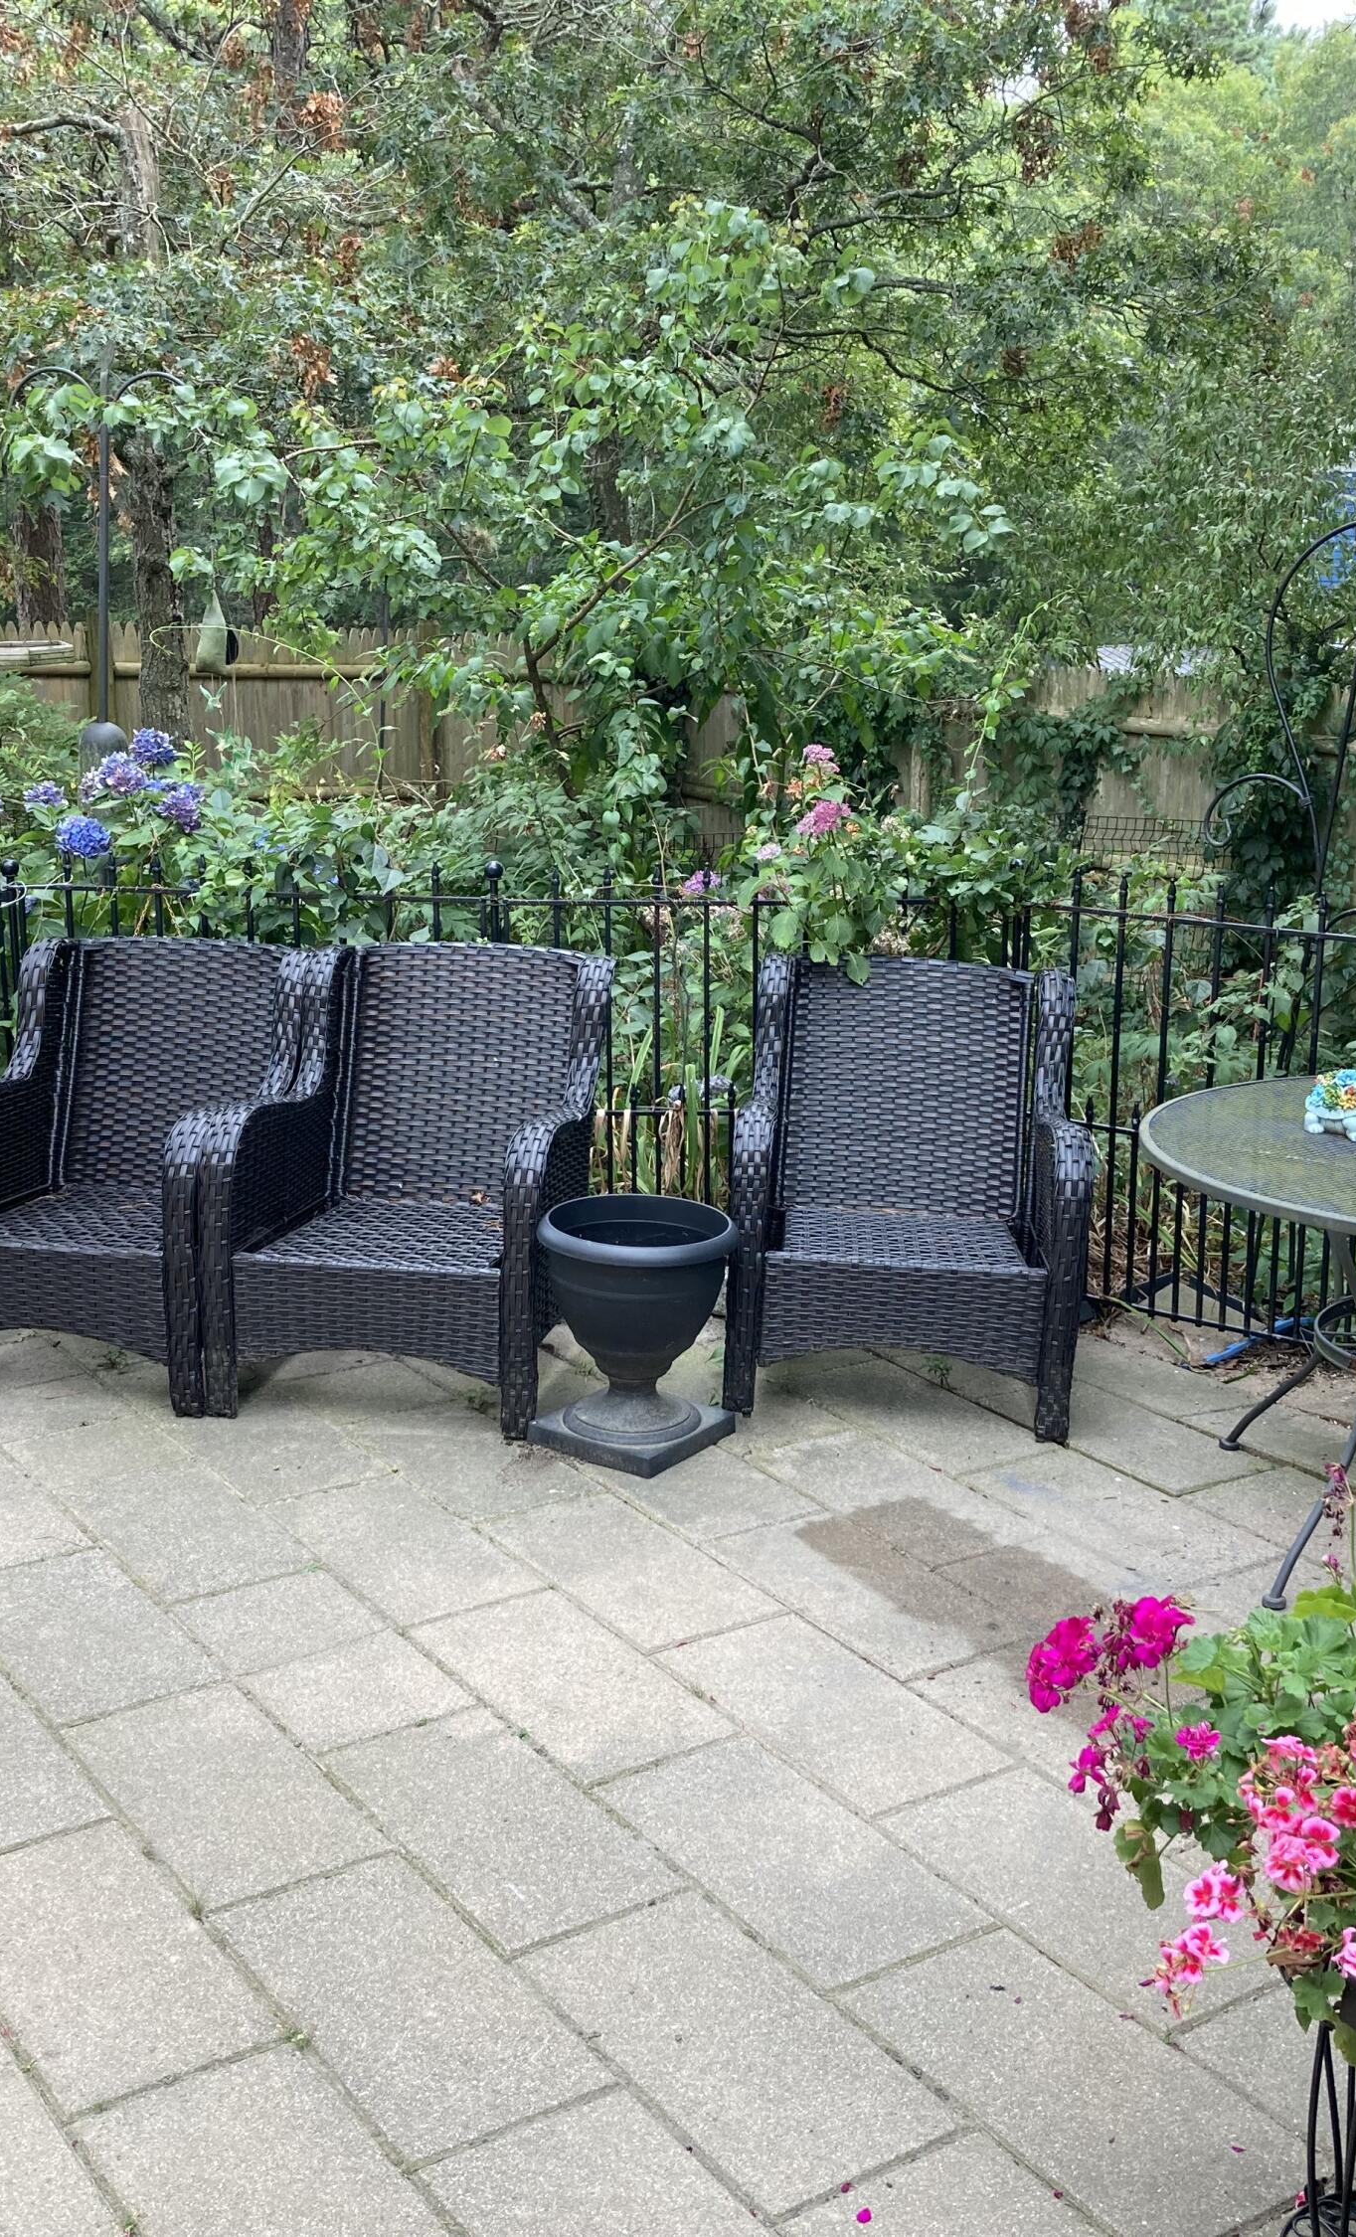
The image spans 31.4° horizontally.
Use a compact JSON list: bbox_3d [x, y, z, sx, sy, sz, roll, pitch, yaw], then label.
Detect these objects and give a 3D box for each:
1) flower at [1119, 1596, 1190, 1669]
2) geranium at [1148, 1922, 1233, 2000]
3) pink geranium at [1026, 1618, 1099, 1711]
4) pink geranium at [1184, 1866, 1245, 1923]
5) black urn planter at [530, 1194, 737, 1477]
[{"bbox_3d":[0.482,0.520,2.440,0.069,0.063,0.062,3,15,12],"label":"flower"},{"bbox_3d":[0.514,0.845,2.420,0.086,0.080,0.070,3,15,13],"label":"geranium"},{"bbox_3d":[0.386,0.547,2.420,0.072,0.083,0.068,3,15,10],"label":"pink geranium"},{"bbox_3d":[0.521,0.753,2.340,0.056,0.047,0.045,4,15,14],"label":"pink geranium"},{"bbox_3d":[-0.085,0.429,4.849,0.405,0.455,0.405,11,18,36],"label":"black urn planter"}]

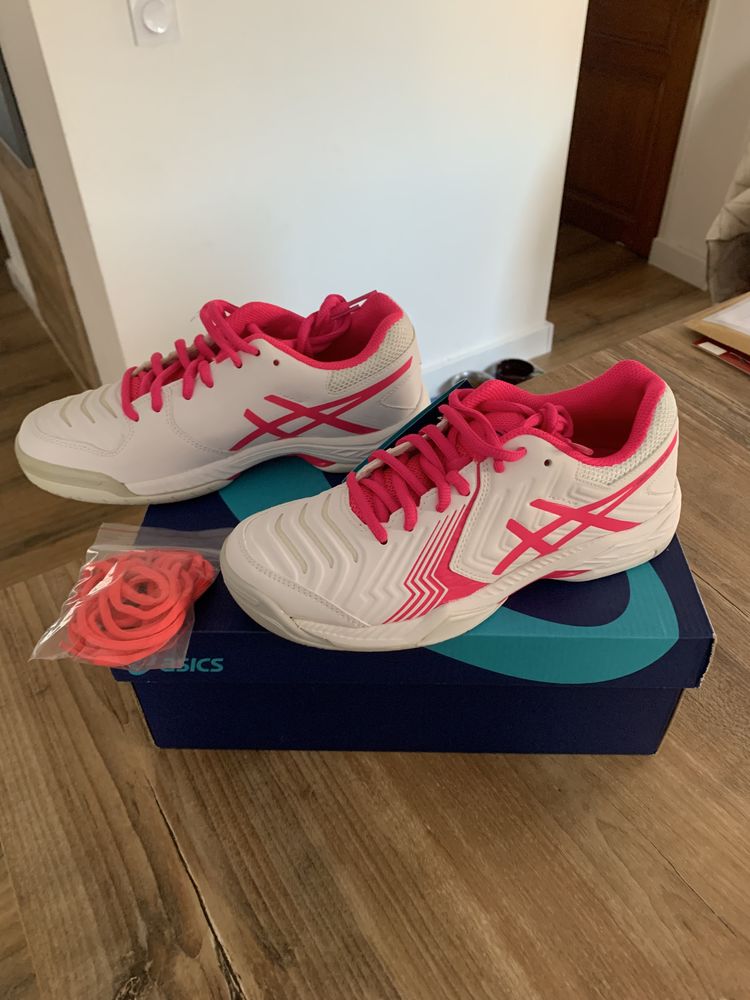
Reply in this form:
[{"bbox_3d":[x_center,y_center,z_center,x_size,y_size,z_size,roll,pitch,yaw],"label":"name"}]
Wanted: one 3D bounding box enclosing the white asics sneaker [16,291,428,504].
[{"bbox_3d":[-0.099,-0.072,0.490,0.267,0.107,0.097,-8,41,-8],"label":"white asics sneaker"}]

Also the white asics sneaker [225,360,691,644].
[{"bbox_3d":[0.046,-0.002,0.402,0.265,0.107,0.097,-11,41,-11],"label":"white asics sneaker"}]

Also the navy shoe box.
[{"bbox_3d":[0.019,0.049,0.517,0.328,0.118,0.210,0,40,2],"label":"navy shoe box"}]

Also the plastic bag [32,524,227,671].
[{"bbox_3d":[-0.132,0.046,0.419,0.092,0.030,0.115,0,40,2],"label":"plastic bag"}]

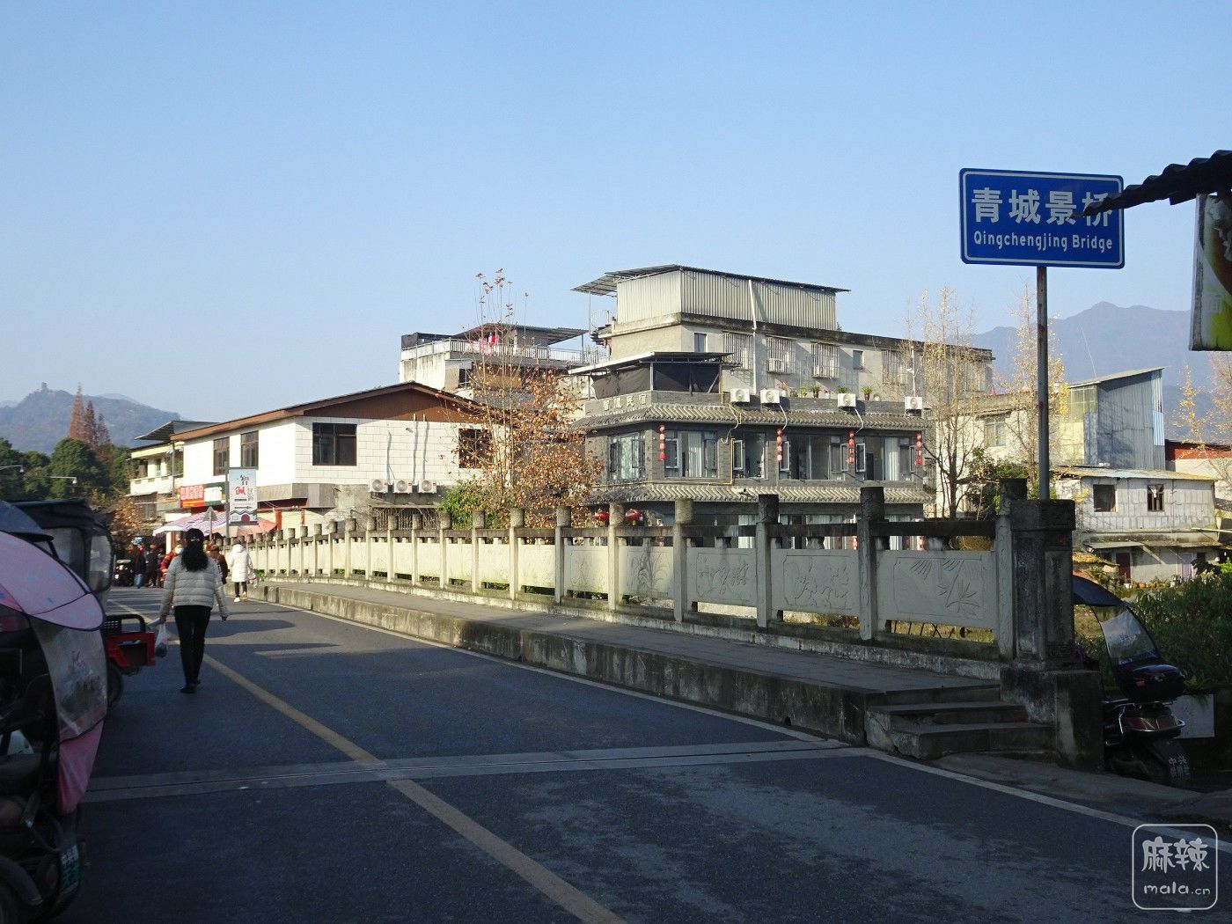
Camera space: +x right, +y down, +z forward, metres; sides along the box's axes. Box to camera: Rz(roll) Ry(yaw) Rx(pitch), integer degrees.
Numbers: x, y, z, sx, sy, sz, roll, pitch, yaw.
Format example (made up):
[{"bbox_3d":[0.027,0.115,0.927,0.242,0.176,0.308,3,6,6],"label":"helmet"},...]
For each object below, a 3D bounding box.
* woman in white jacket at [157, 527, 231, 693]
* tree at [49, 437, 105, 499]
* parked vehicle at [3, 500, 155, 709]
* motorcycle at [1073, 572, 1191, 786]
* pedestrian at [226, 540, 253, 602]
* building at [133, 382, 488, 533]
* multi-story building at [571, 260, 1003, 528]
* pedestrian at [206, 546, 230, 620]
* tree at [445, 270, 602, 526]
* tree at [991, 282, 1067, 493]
[{"bbox_3d":[-4.206,1.486,14.449,0.660,1.640,0.400,1,-3,-19],"label":"woman in white jacket"},{"bbox_3d":[-49.805,3.210,135.002,6.000,10.500,6.000,0,-3,0],"label":"tree"},{"bbox_3d":[-5.393,1.323,13.706,2.300,1.870,1.050,0,-3,-14],"label":"parked vehicle"},{"bbox_3d":[3.708,1.608,11.239,0.720,1.550,1.750,1,-3,-25],"label":"motorcycle"},{"bbox_3d":[-10.108,2.923,39.211,0.540,1.650,0.400,1,-3,-18],"label":"pedestrian"},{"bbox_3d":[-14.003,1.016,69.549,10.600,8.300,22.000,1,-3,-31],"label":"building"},{"bbox_3d":[7.545,-1.670,66.727,22.000,12.600,9.300,2,-3,-35],"label":"multi-story building"},{"bbox_3d":[-9.533,2.679,34.917,0.520,1.550,0.380,1,-3,-20],"label":"pedestrian"},{"bbox_3d":[-3.316,-1.216,52.106,5.600,11.300,5.400,0,-3,0],"label":"tree"},{"bbox_3d":[18.364,-1.395,65.123,3.500,13.000,3.500,0,-3,0],"label":"tree"}]

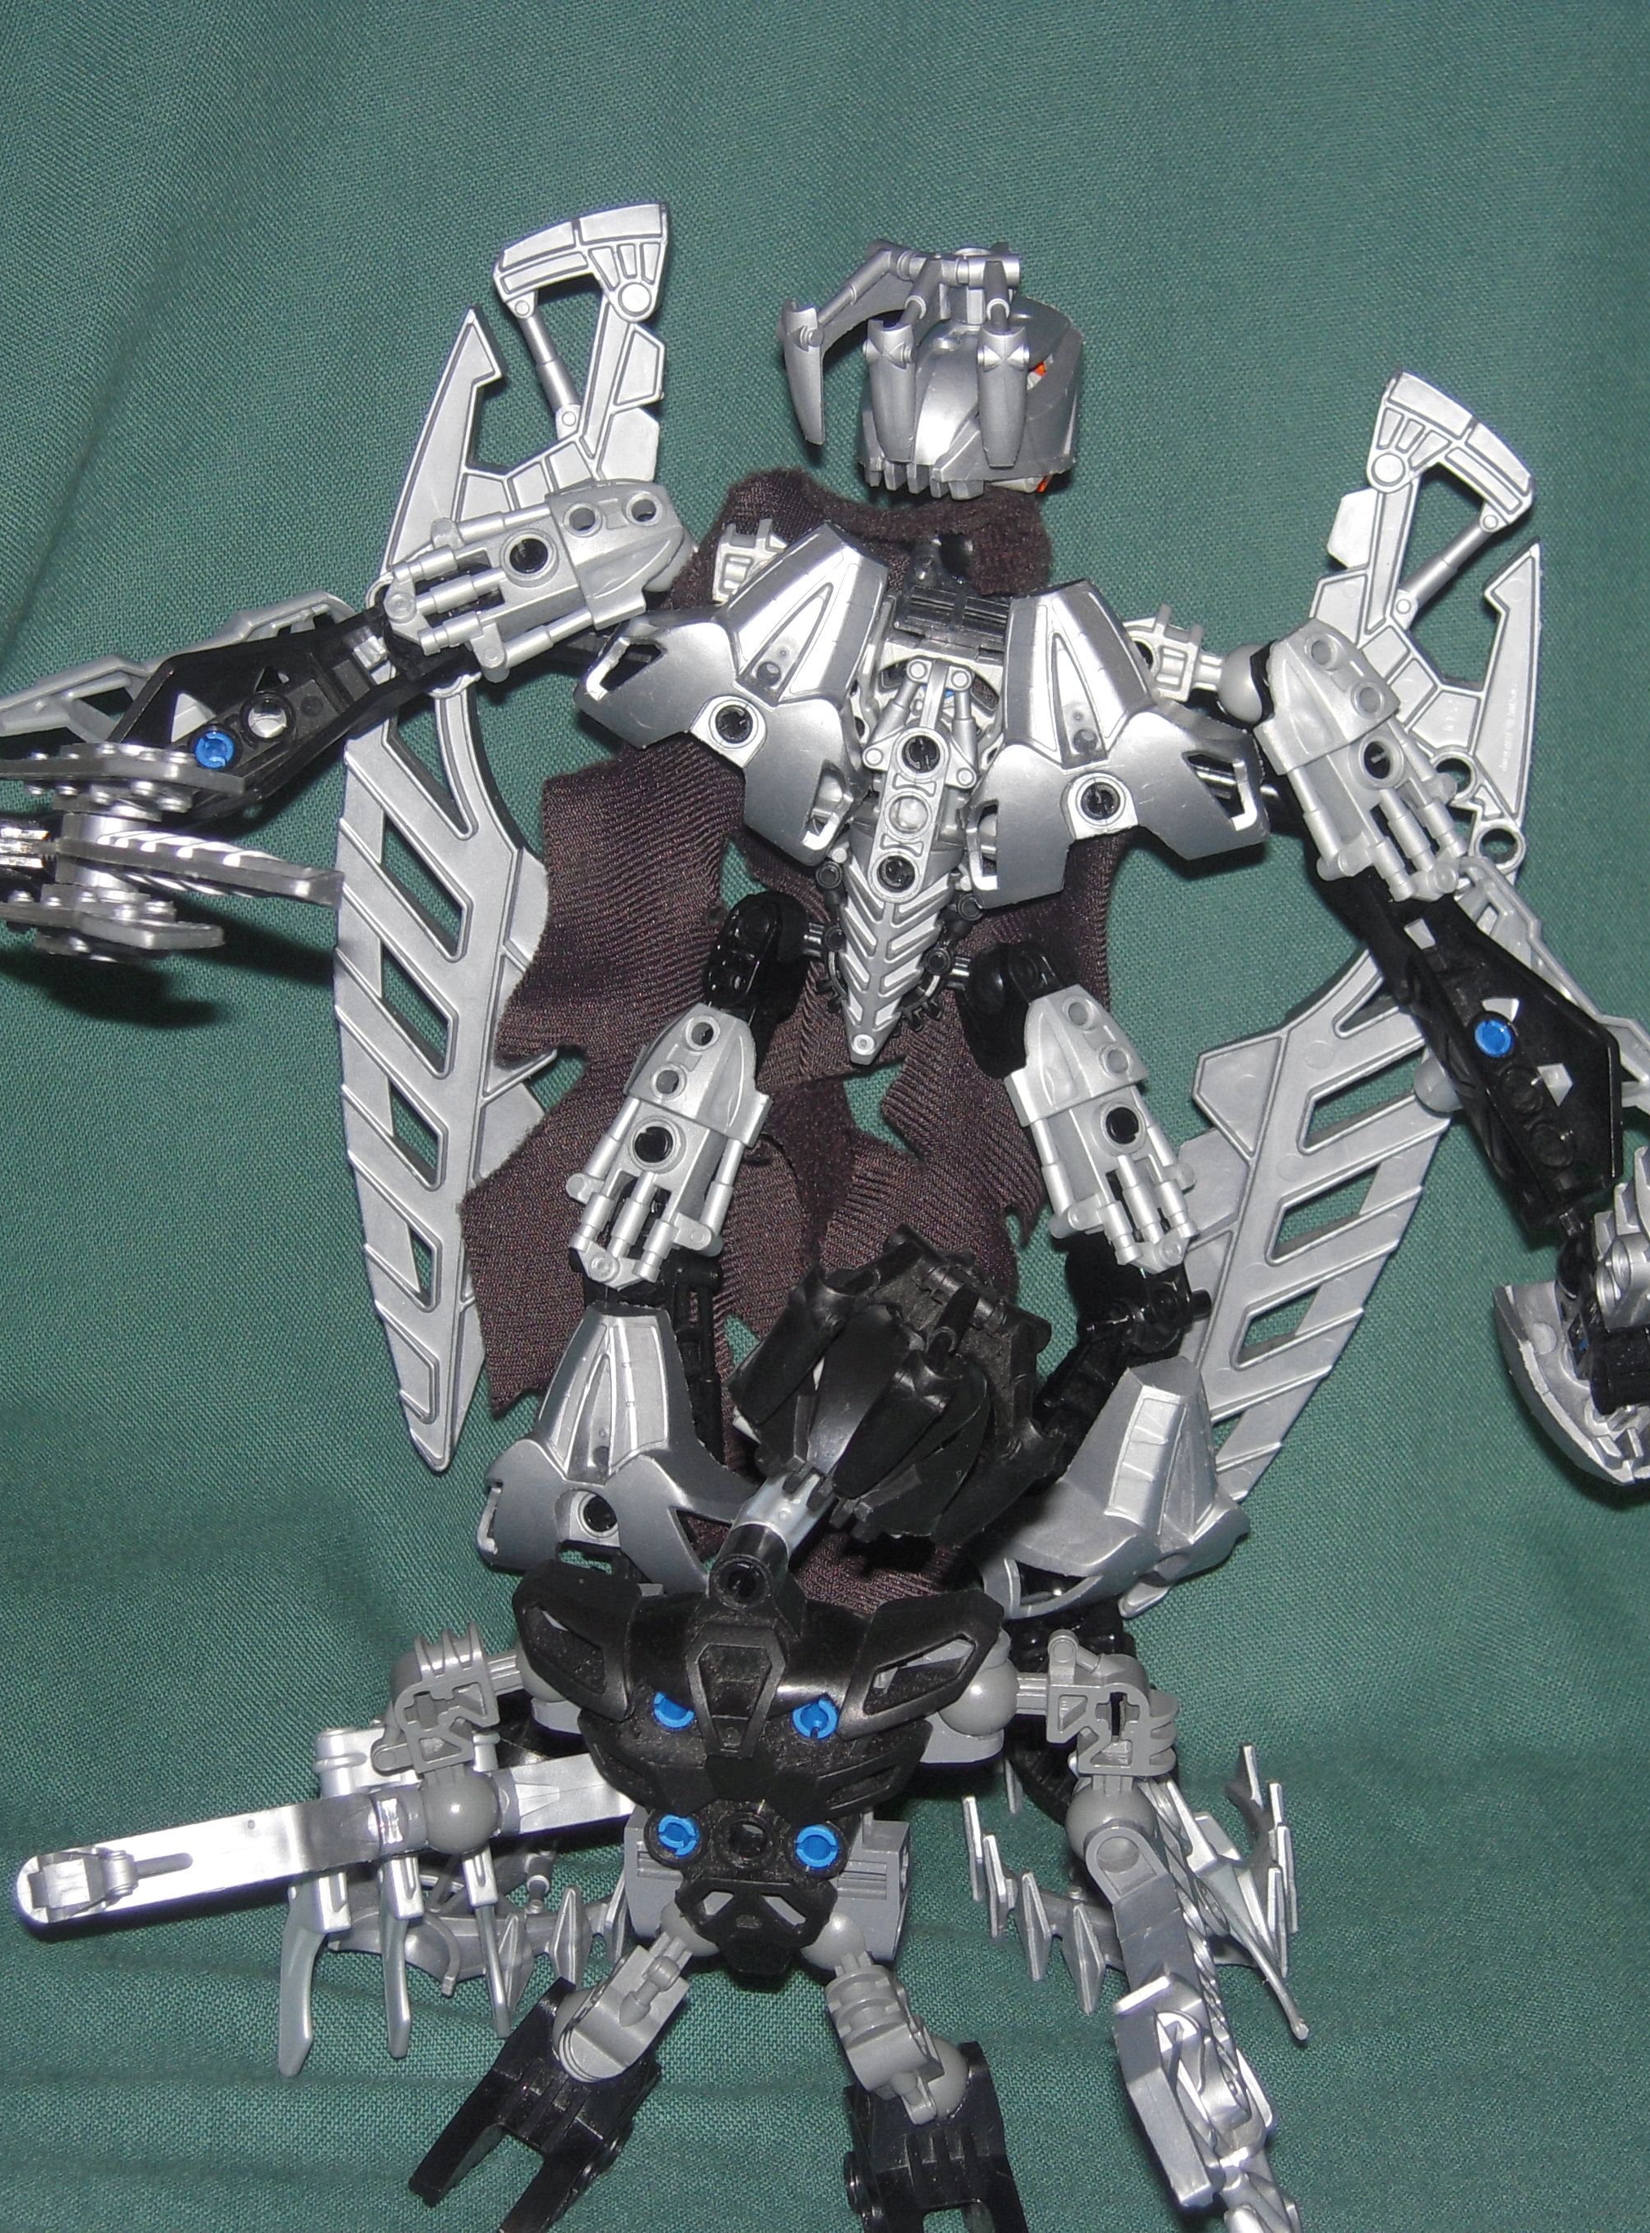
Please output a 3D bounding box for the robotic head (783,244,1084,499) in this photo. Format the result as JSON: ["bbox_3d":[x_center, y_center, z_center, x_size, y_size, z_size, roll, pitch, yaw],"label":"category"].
[{"bbox_3d":[0.014,-0.095,0.638,0.033,0.032,0.028,11,19,31],"label":"robotic head"}]

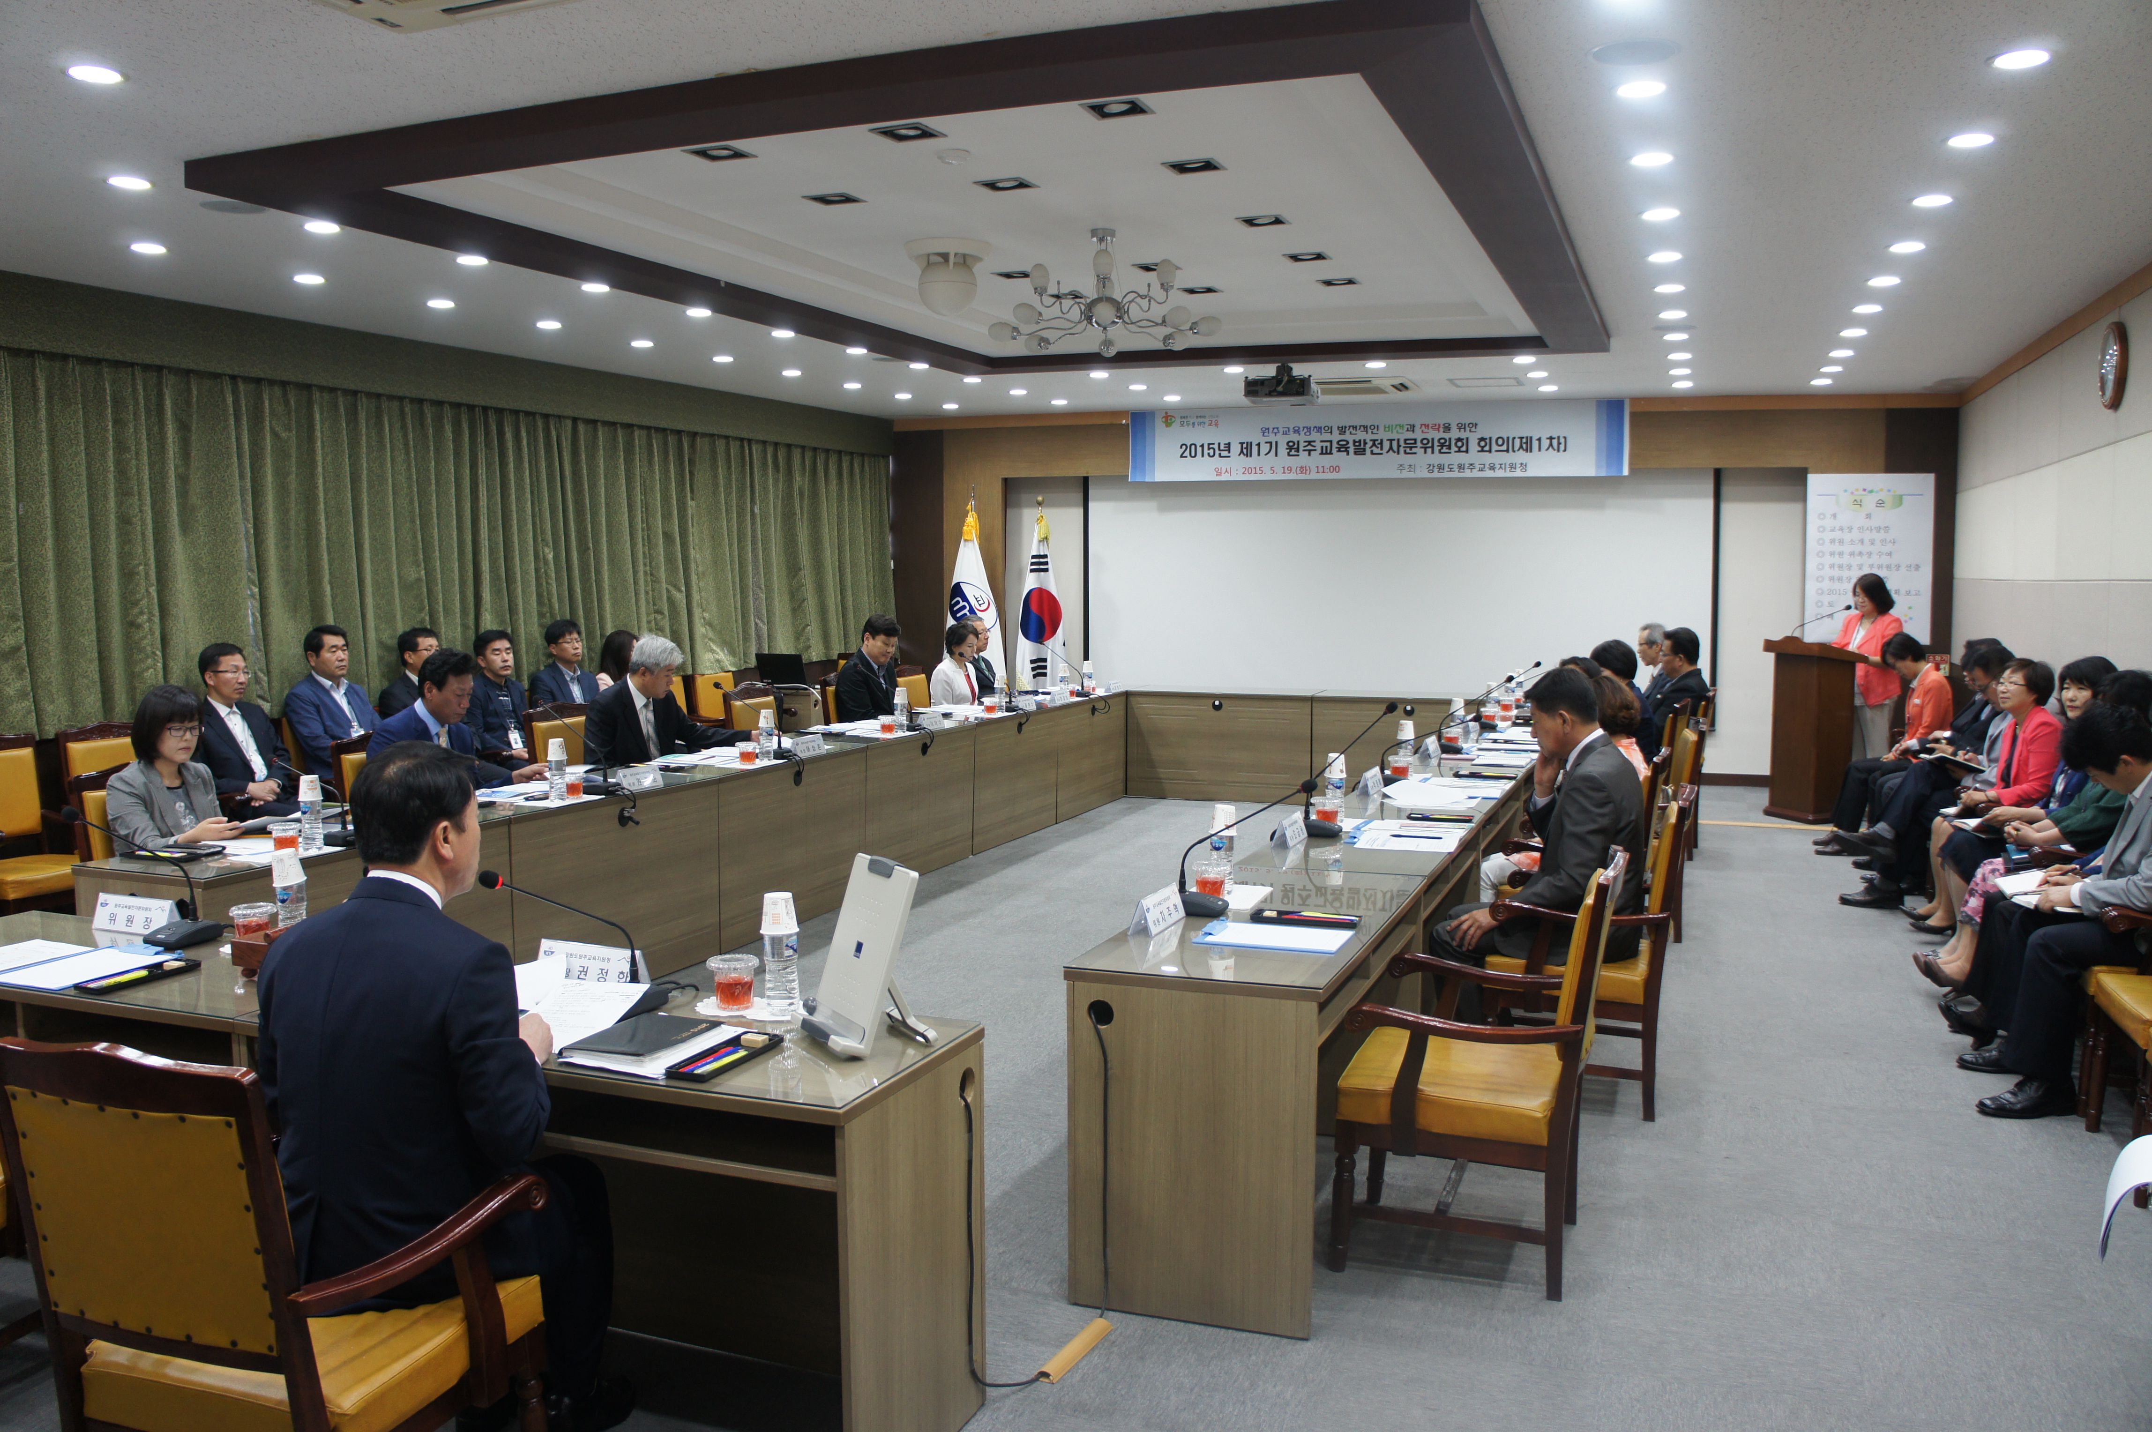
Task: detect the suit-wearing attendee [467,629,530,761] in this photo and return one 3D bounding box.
[{"bbox_3d":[-2.875,0.207,8.257,0.780,1.280,0.500,2,5,21],"label":"suit-wearing attendee"}]

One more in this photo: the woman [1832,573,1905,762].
[{"bbox_3d":[5.183,-0.146,10.645,0.420,1.580,0.480,-2,6,-23],"label":"woman"}]

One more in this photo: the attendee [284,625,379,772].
[{"bbox_3d":[-3.248,0.250,7.516,0.820,1.330,0.550,3,6,26],"label":"attendee"}]

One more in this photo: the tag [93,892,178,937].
[{"bbox_3d":[-2.205,0.466,3.802,0.240,0.080,0.062,2,5,21],"label":"tag"}]

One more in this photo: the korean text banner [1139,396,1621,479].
[{"bbox_3d":[2.267,-2.150,12.606,3.900,0.580,0.020,2,5,21],"label":"korean text banner"}]

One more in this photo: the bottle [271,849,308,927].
[{"bbox_3d":[-1.747,0.410,3.593,0.070,0.228,0.070,2,5,21],"label":"bottle"}]

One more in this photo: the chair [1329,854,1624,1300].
[{"bbox_3d":[0.945,0.780,3.746,0.590,0.940,0.520,2,5,21],"label":"chair"}]

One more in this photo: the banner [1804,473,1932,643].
[{"bbox_3d":[5.652,-1.122,11.511,0.830,1.210,0.020,2,6,21],"label":"banner"}]

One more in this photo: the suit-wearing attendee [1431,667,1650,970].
[{"bbox_3d":[1.407,0.503,4.936,0.700,1.280,0.520,2,5,21],"label":"suit-wearing attendee"}]

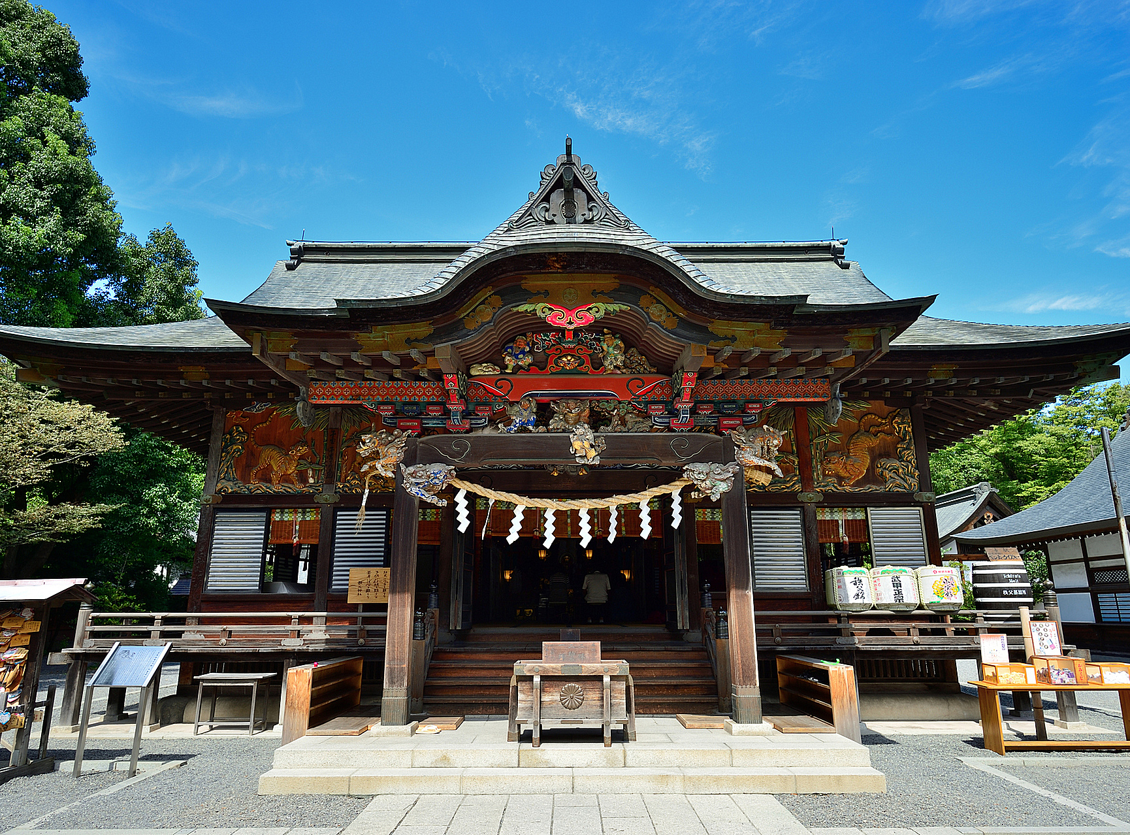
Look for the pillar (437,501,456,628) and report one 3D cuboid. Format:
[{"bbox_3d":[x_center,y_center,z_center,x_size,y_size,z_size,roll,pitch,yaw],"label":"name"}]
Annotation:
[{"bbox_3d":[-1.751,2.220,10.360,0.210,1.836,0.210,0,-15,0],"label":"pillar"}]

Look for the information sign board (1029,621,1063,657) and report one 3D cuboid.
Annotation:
[{"bbox_3d":[5.450,2.506,7.877,0.314,0.375,0.030,0,-15,0],"label":"information sign board"}]

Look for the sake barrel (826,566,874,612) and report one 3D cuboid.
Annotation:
[{"bbox_3d":[3.972,2.397,9.722,0.610,0.598,0.610,0,-14,0],"label":"sake barrel"}]

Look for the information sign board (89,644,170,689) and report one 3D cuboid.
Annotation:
[{"bbox_3d":[-4.252,2.419,6.821,0.573,0.505,0.040,0,-58,0],"label":"information sign board"}]

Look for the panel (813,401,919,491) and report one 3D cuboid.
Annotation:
[{"bbox_3d":[4.636,0.433,10.817,1.575,1.468,0.110,0,-15,0],"label":"panel"}]

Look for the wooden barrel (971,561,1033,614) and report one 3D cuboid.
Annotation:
[{"bbox_3d":[6.237,2.506,9.923,0.720,0.850,0.720,0,-15,0],"label":"wooden barrel"}]

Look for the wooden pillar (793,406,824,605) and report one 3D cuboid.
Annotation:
[{"bbox_3d":[3.689,1.405,10.642,0.195,3.290,0.195,0,-15,0],"label":"wooden pillar"}]

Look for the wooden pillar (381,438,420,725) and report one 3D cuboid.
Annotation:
[{"bbox_3d":[-1.794,1.759,7.796,0.262,3.070,0.262,0,-15,0],"label":"wooden pillar"}]

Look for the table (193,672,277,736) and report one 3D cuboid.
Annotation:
[{"bbox_3d":[-4.240,3.653,8.907,0.865,0.670,0.630,0,-15,0],"label":"table"}]

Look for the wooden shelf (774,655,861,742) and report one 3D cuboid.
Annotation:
[{"bbox_3d":[2.835,3.194,7.889,0.246,0.837,1.600,1,-15,-3],"label":"wooden shelf"}]

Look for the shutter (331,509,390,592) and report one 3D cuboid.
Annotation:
[{"bbox_3d":[-3.080,1.990,10.466,0.837,1.252,0.060,0,-14,0],"label":"shutter"}]

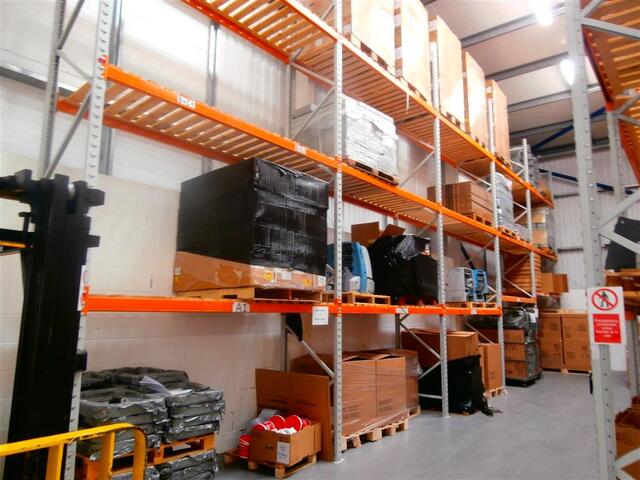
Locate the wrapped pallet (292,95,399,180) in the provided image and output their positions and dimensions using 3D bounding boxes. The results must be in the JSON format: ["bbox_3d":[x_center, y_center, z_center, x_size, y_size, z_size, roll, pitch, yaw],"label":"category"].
[{"bbox_3d":[0.341,-1.347,6.210,0.965,0.793,1.212,-7,-12,39],"label":"wrapped pallet"}]

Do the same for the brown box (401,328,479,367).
[{"bbox_3d":[2.128,1.914,7.834,1.202,0.512,0.532,-7,-12,39],"label":"brown box"}]

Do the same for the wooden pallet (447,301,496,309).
[{"bbox_3d":[2.622,1.243,8.441,1.024,0.118,1.241,-7,-12,39],"label":"wooden pallet"}]

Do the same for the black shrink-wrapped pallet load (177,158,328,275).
[{"bbox_3d":[-0.715,-0.142,4.789,1.192,1.005,1.059,-7,-12,39],"label":"black shrink-wrapped pallet load"}]

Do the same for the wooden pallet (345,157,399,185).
[{"bbox_3d":[0.340,-0.877,6.171,0.985,0.138,1.212,-7,-12,39],"label":"wooden pallet"}]

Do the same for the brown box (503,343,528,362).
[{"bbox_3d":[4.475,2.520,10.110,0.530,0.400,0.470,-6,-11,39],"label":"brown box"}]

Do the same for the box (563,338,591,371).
[{"bbox_3d":[7.119,3.158,12.209,0.640,0.749,0.552,-7,-12,39],"label":"box"}]

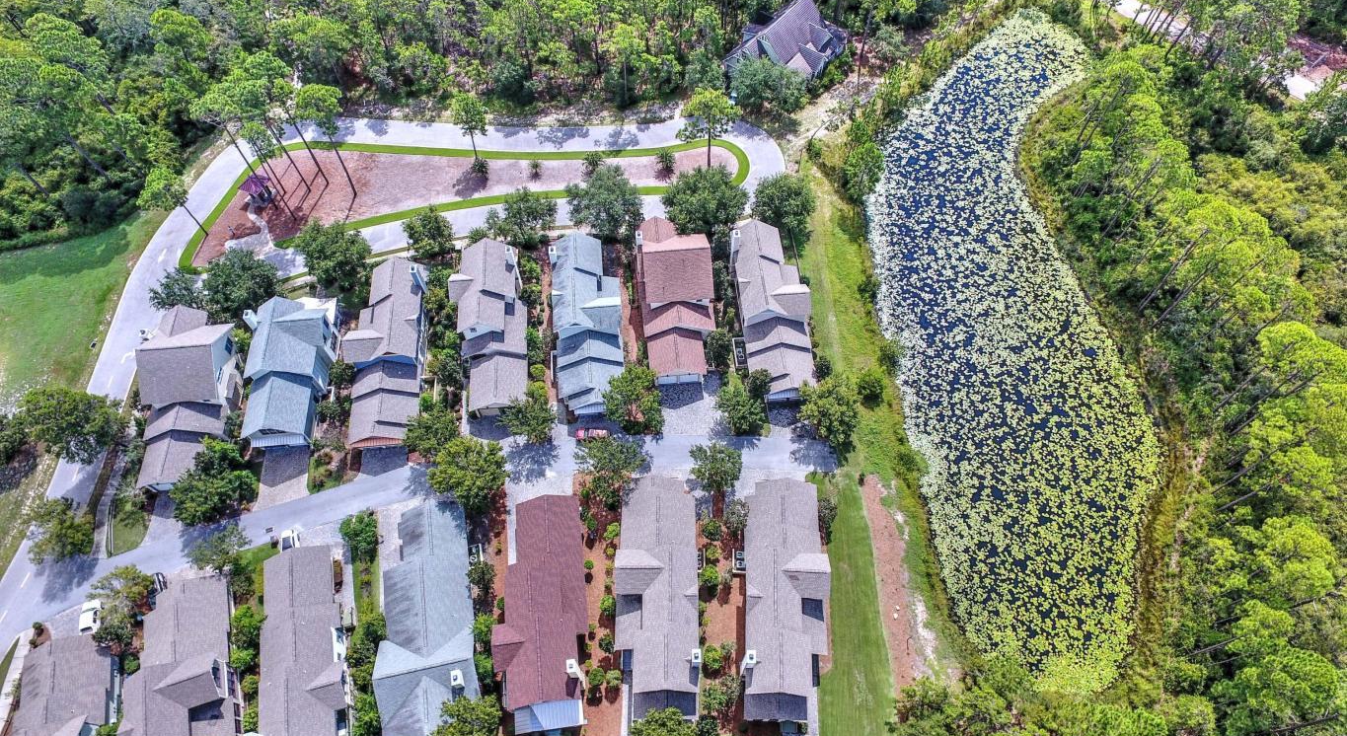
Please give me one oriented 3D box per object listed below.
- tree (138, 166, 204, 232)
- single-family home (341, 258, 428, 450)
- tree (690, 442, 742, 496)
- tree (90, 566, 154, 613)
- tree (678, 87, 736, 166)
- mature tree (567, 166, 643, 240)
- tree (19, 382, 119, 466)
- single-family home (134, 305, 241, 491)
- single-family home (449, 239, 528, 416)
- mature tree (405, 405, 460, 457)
[{"bbox_3d":[-79.000,-25.809,123.830,6.500,14.300,6.500,0,59,0],"label":"tree"},{"bbox_3d":[-40.891,-2.902,110.315,10.500,8.800,29.000,-6,58,-2],"label":"single-family home"},{"bbox_3d":[5.470,13.350,100.415,6.840,6.800,7.030,-1,58,1],"label":"tree"},{"bbox_3d":[-67.700,27.629,96.270,6.700,6.500,6.700,0,59,0],"label":"tree"},{"bbox_3d":[5.809,-39.612,132.445,9.400,15.300,9.000,-1,58,0],"label":"tree"},{"bbox_3d":[-10.959,-25.825,124.434,11.400,10.600,11.400,0,59,0],"label":"mature tree"},{"bbox_3d":[-80.500,8.050,105.235,11.000,11.300,11.000,0,59,0],"label":"tree"},{"bbox_3d":[-68.000,3.113,109.251,11.400,9.500,26.600,-5,59,-3],"label":"single-family home"},{"bbox_3d":[-26.834,-6.310,113.067,11.040,9.490,26.200,-5,59,-3],"label":"single-family home"},{"bbox_3d":[-33.184,9.091,107.660,7.300,6.700,7.400,-1,58,0],"label":"mature tree"}]

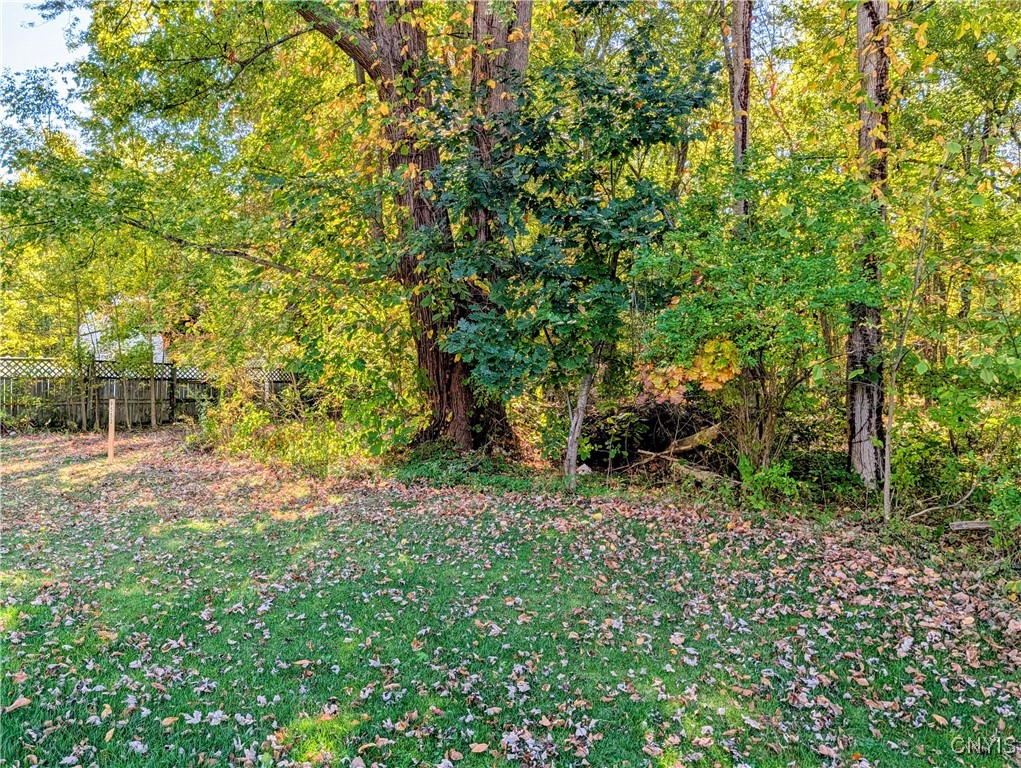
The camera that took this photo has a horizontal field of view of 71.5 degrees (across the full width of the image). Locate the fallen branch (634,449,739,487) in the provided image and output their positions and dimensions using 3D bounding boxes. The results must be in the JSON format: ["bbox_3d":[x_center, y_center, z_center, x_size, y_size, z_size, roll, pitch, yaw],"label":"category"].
[{"bbox_3d":[2.397,1.141,9.750,1.459,0.180,0.200,16,8,29],"label":"fallen branch"}]

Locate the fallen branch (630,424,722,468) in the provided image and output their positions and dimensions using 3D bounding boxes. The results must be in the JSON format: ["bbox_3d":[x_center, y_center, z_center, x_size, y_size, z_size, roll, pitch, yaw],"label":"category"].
[{"bbox_3d":[2.389,0.897,10.200,1.433,0.240,0.240,-21,3,-8],"label":"fallen branch"}]

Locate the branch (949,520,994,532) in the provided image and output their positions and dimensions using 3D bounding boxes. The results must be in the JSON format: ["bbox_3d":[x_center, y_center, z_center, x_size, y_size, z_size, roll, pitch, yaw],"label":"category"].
[{"bbox_3d":[4.551,1.408,7.000,0.519,0.085,0.100,1,0,-11],"label":"branch"}]

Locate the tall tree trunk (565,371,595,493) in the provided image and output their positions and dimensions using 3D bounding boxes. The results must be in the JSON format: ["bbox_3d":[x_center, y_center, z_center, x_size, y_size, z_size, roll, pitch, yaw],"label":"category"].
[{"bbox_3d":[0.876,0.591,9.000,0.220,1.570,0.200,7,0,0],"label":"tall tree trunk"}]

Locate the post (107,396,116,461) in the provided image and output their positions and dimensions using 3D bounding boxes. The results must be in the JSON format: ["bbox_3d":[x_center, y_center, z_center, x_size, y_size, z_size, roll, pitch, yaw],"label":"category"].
[{"bbox_3d":[-6.757,0.754,12.000,0.080,1.080,0.060,0,0,-9],"label":"post"}]

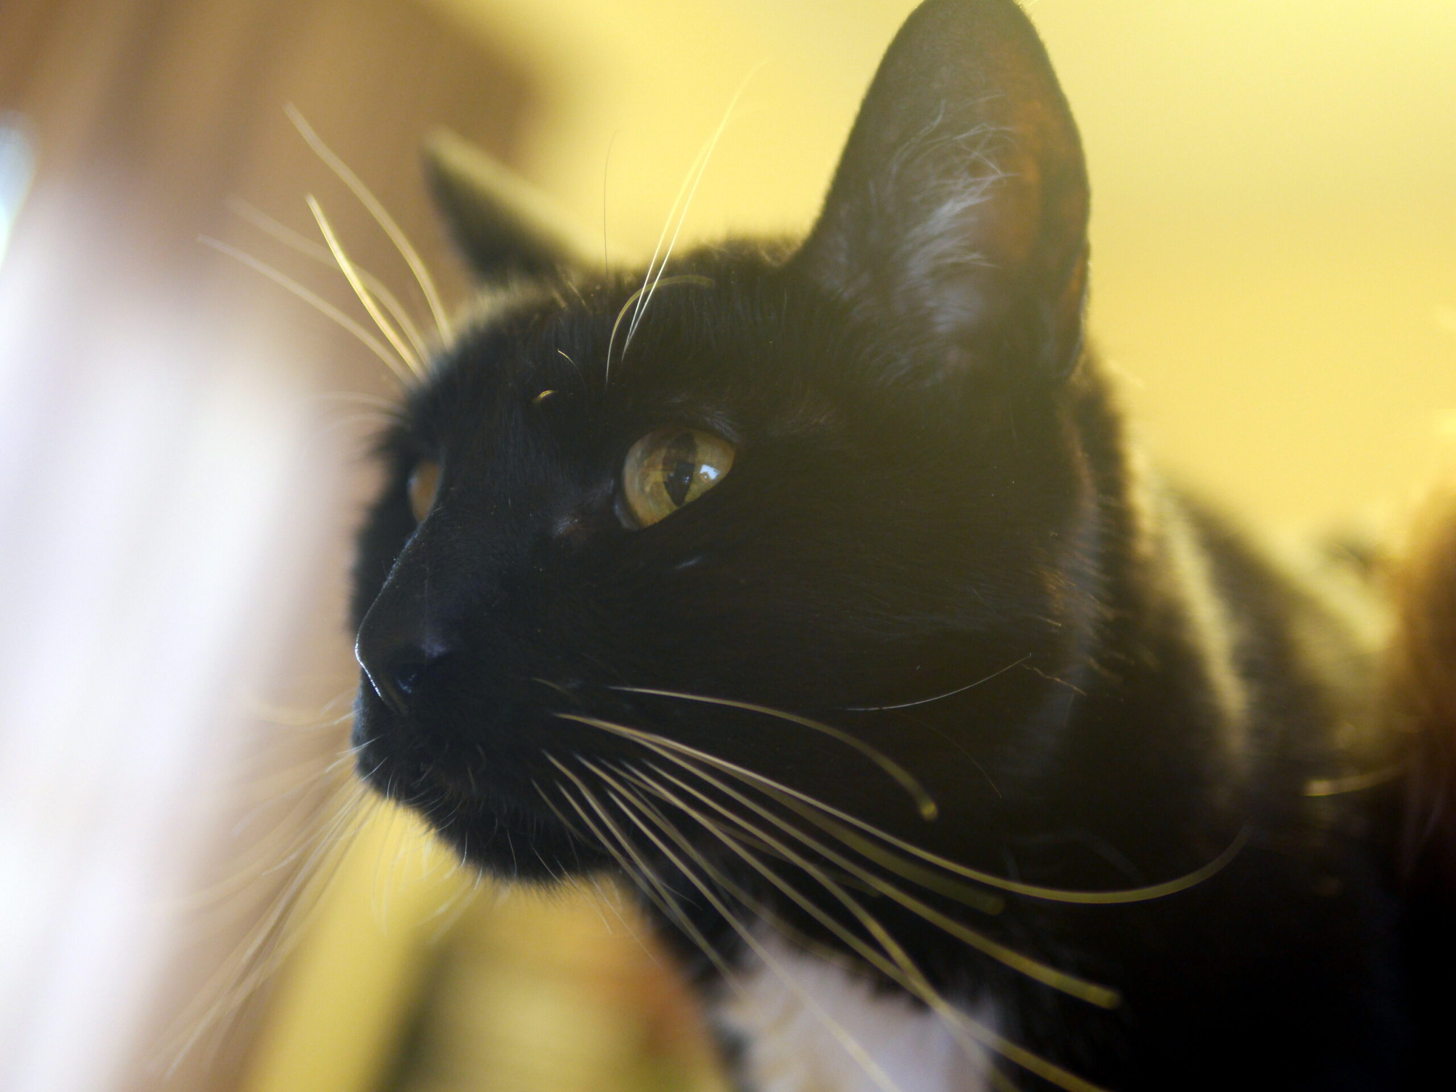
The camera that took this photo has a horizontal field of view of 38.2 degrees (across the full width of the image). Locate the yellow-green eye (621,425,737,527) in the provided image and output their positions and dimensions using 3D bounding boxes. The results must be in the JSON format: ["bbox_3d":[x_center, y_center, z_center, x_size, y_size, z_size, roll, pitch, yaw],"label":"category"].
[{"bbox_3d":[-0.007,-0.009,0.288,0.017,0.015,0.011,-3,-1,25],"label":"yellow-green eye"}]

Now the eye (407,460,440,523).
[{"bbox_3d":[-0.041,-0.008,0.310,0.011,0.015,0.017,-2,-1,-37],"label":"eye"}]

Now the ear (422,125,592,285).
[{"bbox_3d":[-0.037,-0.051,0.355,0.022,0.047,0.036,-13,-7,-32],"label":"ear"}]

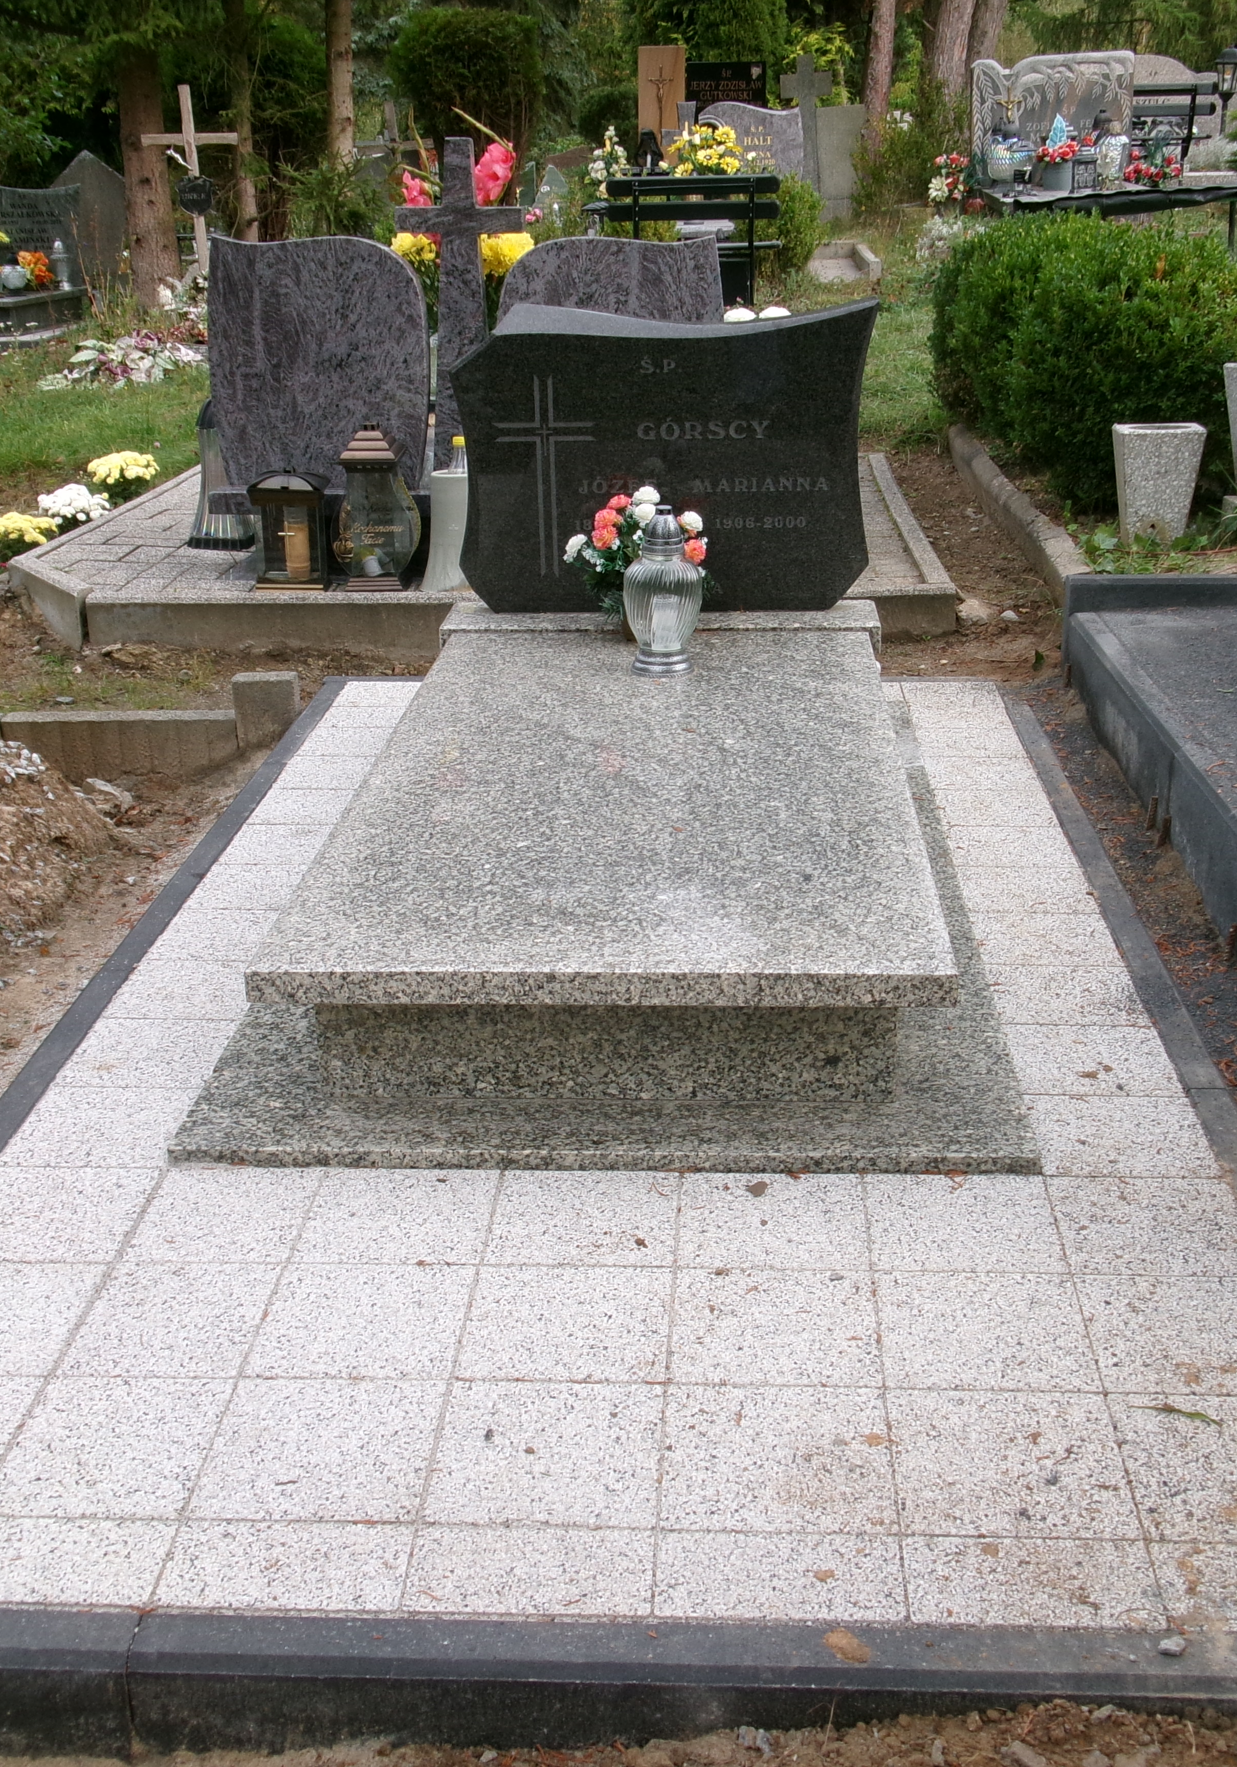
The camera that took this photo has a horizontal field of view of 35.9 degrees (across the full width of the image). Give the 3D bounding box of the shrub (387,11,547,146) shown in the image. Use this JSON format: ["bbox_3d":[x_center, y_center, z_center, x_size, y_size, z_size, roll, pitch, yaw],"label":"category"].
[{"bbox_3d":[-1.209,-6.290,14.989,1.280,1.300,1.200,-3,21,-3],"label":"shrub"}]

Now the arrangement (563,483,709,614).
[{"bbox_3d":[0.033,-0.618,3.567,0.258,0.255,0.220,1,21,3],"label":"arrangement"}]

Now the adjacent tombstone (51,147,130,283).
[{"bbox_3d":[-3.050,-3.807,10.964,0.500,0.870,0.140,0,21,4],"label":"adjacent tombstone"}]

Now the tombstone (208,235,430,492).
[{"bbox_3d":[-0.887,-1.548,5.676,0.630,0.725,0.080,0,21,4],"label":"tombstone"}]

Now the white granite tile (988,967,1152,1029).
[{"bbox_3d":[0.755,0.202,3.232,0.243,0.030,0.246,0,21,4],"label":"white granite tile"}]

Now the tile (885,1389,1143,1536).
[{"bbox_3d":[0.426,0.644,2.085,0.248,0.030,0.246,0,21,4],"label":"tile"}]

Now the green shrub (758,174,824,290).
[{"bbox_3d":[1.203,-4.882,14.238,0.660,0.790,0.640,1,21,3],"label":"green shrub"}]

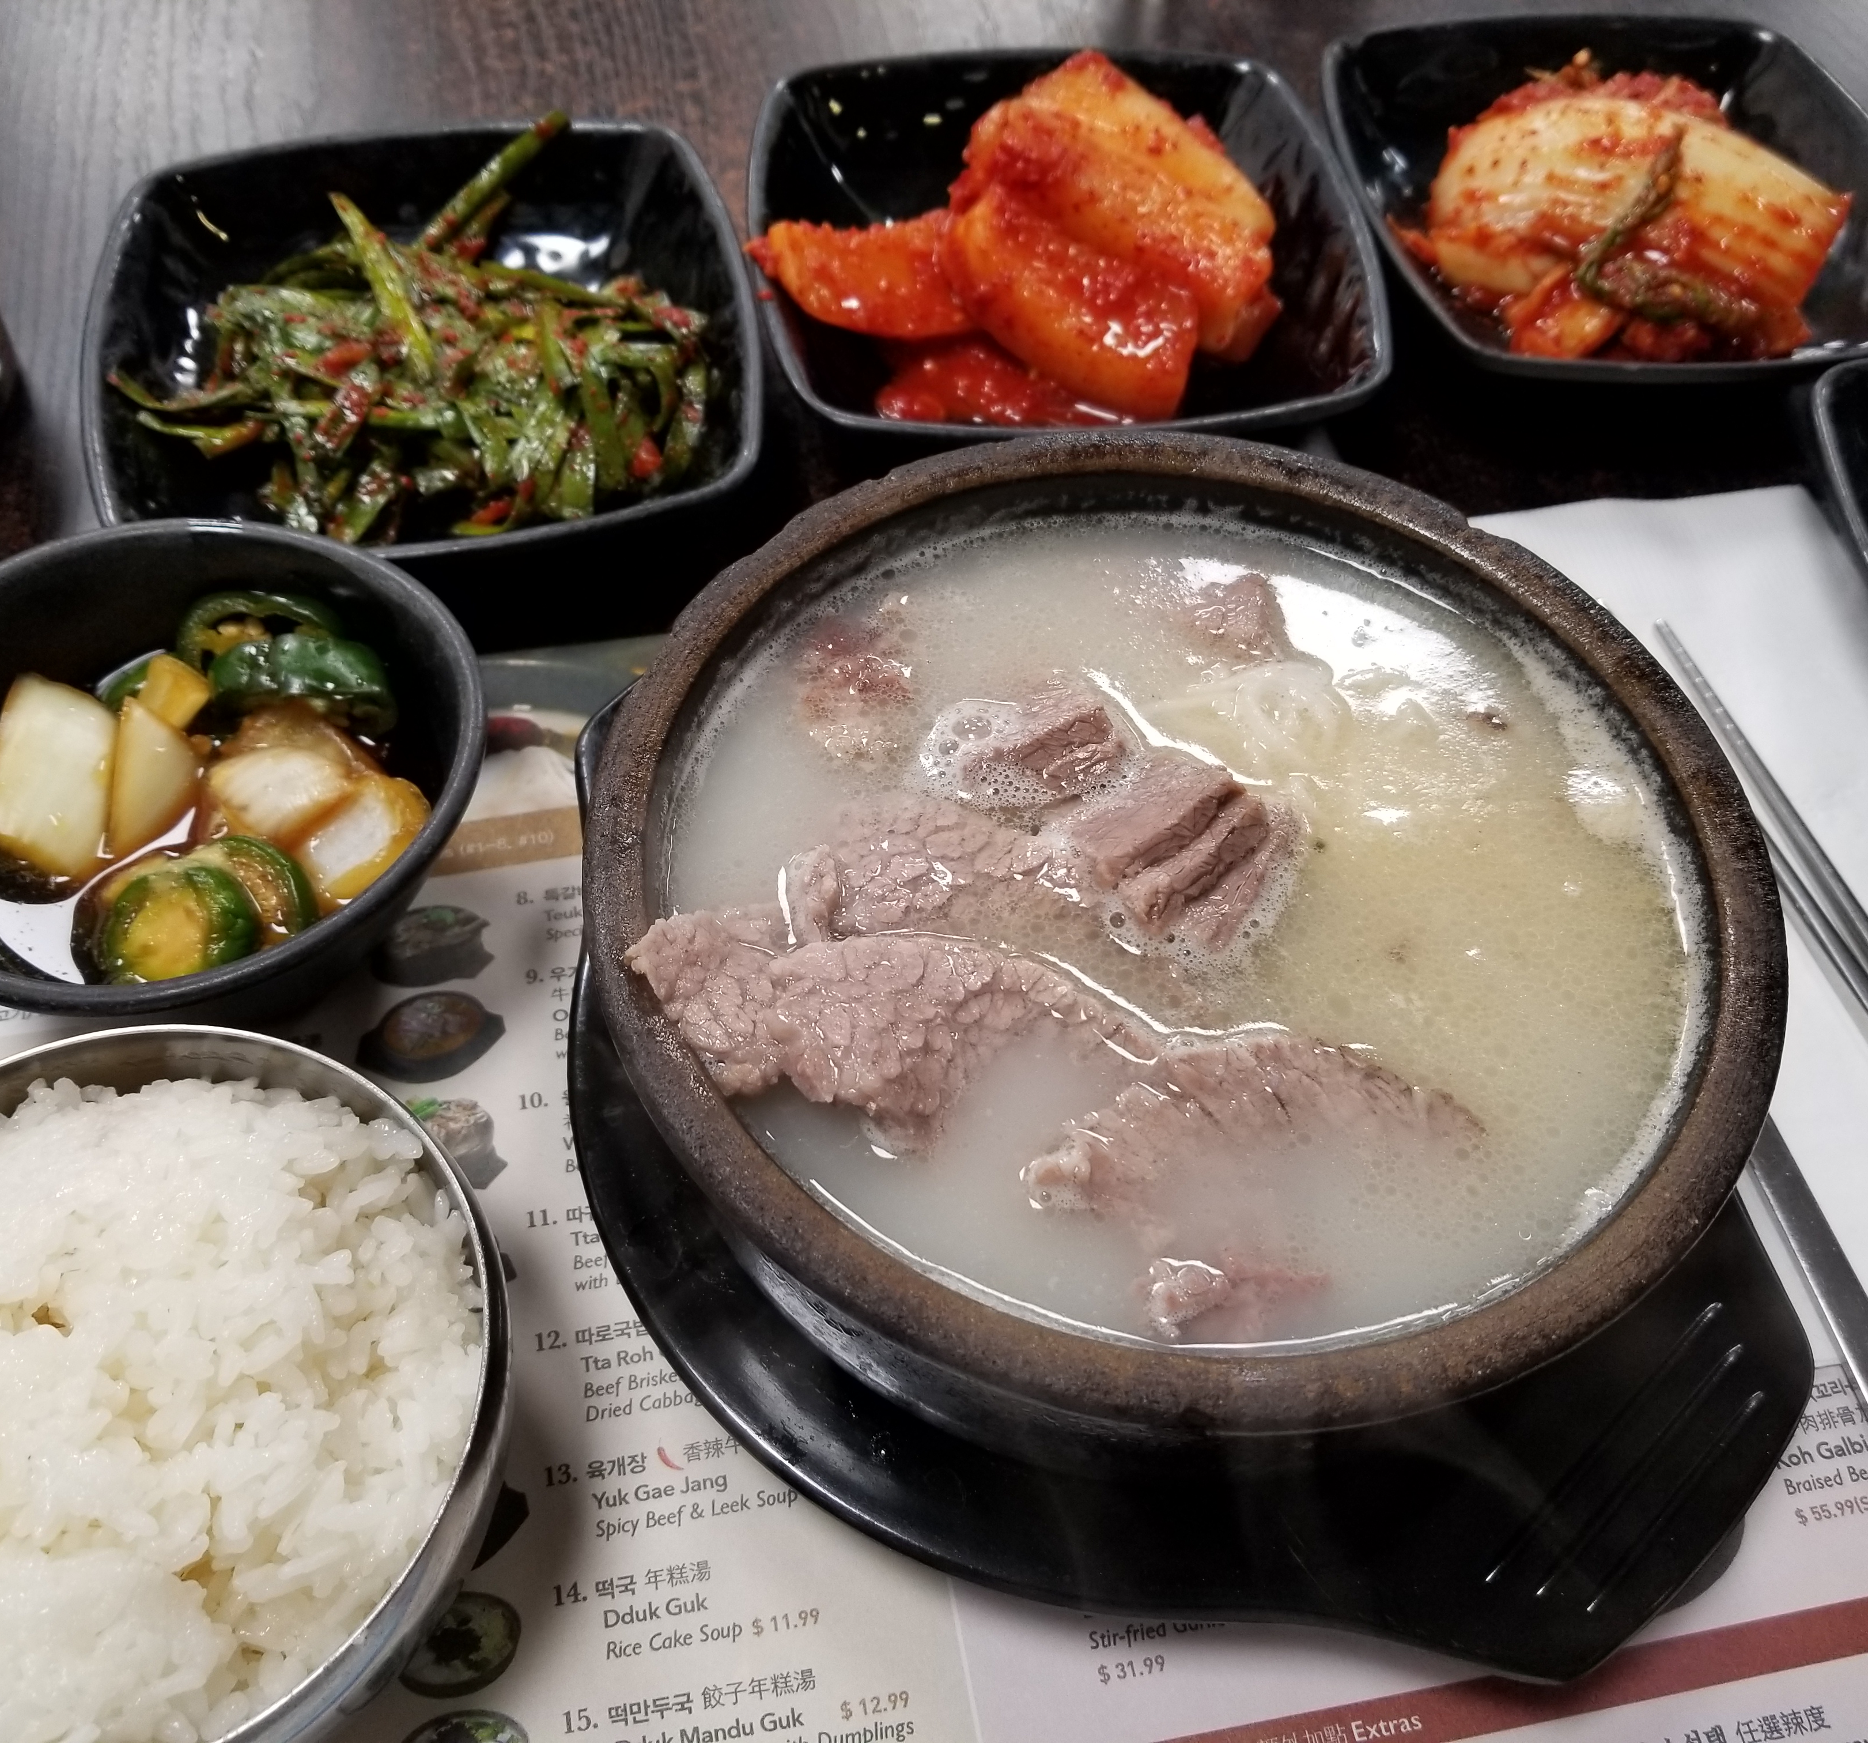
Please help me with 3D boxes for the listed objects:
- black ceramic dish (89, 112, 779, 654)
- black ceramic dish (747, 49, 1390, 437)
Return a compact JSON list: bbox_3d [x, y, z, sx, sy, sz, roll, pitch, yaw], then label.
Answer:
[{"bbox_3d":[-0.113,-0.112,0.402,0.143,0.038,0.143,-9,57,-9],"label":"black ceramic dish"},{"bbox_3d":[0.029,-0.144,0.430,0.143,0.038,0.143,-5,57,-6],"label":"black ceramic dish"}]

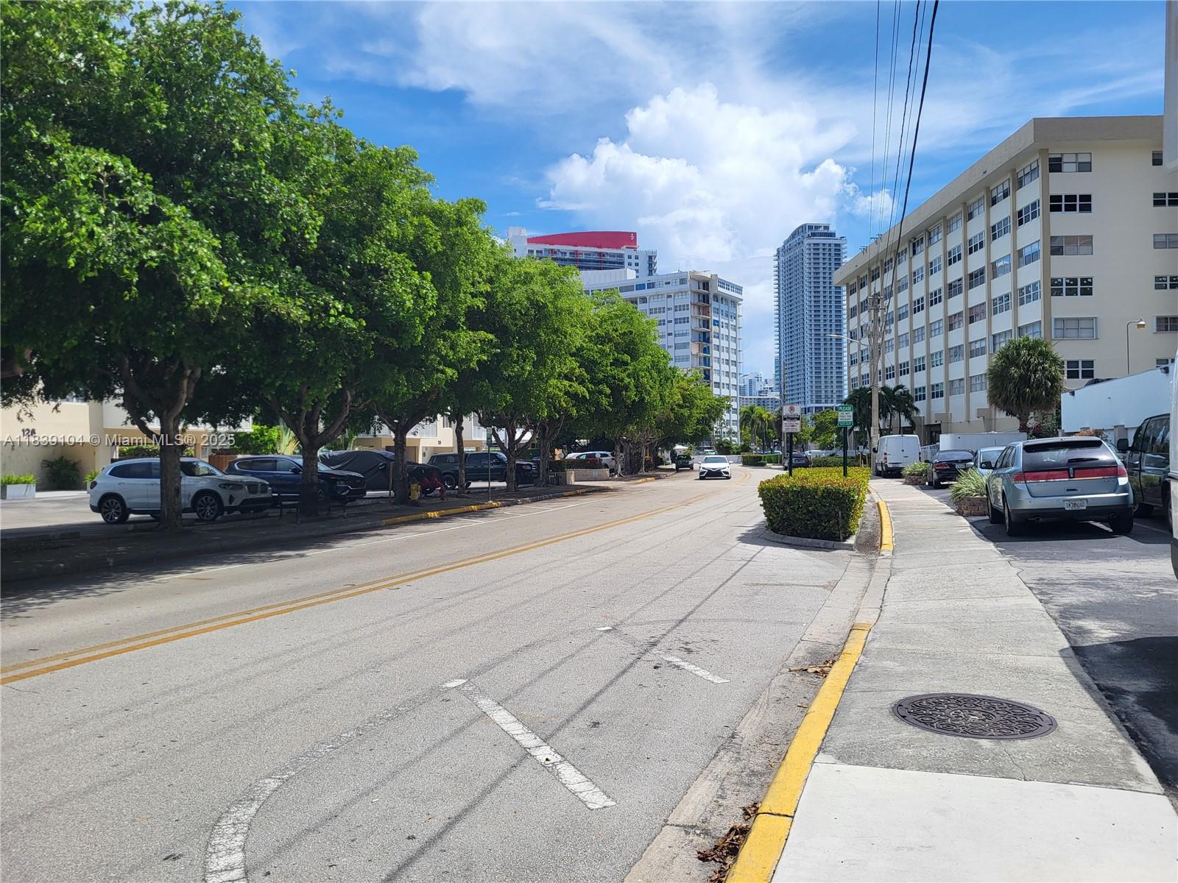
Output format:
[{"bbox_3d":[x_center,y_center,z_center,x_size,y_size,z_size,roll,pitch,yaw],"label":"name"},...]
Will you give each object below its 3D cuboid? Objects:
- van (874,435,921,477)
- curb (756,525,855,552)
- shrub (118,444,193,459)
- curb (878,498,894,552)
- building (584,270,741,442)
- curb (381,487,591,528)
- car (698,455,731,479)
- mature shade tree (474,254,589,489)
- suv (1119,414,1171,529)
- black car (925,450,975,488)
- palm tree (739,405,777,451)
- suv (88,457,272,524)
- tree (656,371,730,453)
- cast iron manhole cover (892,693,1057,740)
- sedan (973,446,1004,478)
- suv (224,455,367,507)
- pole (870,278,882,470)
[{"bbox_3d":[17.902,0.813,51.300,2.000,2.450,6.000,-1,-1,14],"label":"van"},{"bbox_3d":[3.500,1.645,15.250,0.750,0.150,3.300,-1,-1,-12],"label":"curb"},{"bbox_3d":[-20.583,1.326,41.991,1.300,2.100,4.200,-1,-1,17],"label":"shrub"},{"bbox_3d":[6.250,1.664,18.900,0.200,0.150,12.840,-1,-1,18],"label":"curb"},{"bbox_3d":[14.716,-15.767,209.551,36.000,41.000,25.000,-1,-1,29],"label":"building"},{"bbox_3d":[-2.440,1.989,29.526,0.300,0.160,18.870,-1,-1,15],"label":"curb"},{"bbox_3d":[7.823,1.585,54.500,1.860,1.450,4.850,-1,-1,12],"label":"car"},{"bbox_3d":[-2.622,-2.754,36.800,6.000,9.600,6.000,-1,-1,0],"label":"mature shade tree"},{"bbox_3d":[11.369,0.465,16.209,2.030,2.030,5.500,-3,-2,22],"label":"suv"},{"bbox_3d":[14.250,1.022,34.300,1.840,1.460,4.750,-1,-1,20],"label":"black car"},{"bbox_3d":[22.892,-1.087,120.016,4.900,7.700,4.900,-1,-1,0],"label":"palm tree"},{"bbox_3d":[-10.685,1.243,23.239,4.710,1.680,1.920,-1,-1,14],"label":"suv"},{"bbox_3d":[8.779,-2.031,80.000,8.500,9.200,8.500,-1,-1,15],"label":"tree"},{"bbox_3d":[2.134,1.522,4.920,0.840,0.040,0.840,-1,-1,0],"label":"cast iron manhole cover"},{"bbox_3d":[11.820,0.899,24.900,1.820,1.470,4.600,-1,-1,21],"label":"sedan"},{"bbox_3d":[-9.684,1.291,29.289,4.780,1.710,1.920,-1,-1,13],"label":"suv"},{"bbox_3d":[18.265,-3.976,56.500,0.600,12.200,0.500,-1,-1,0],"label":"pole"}]

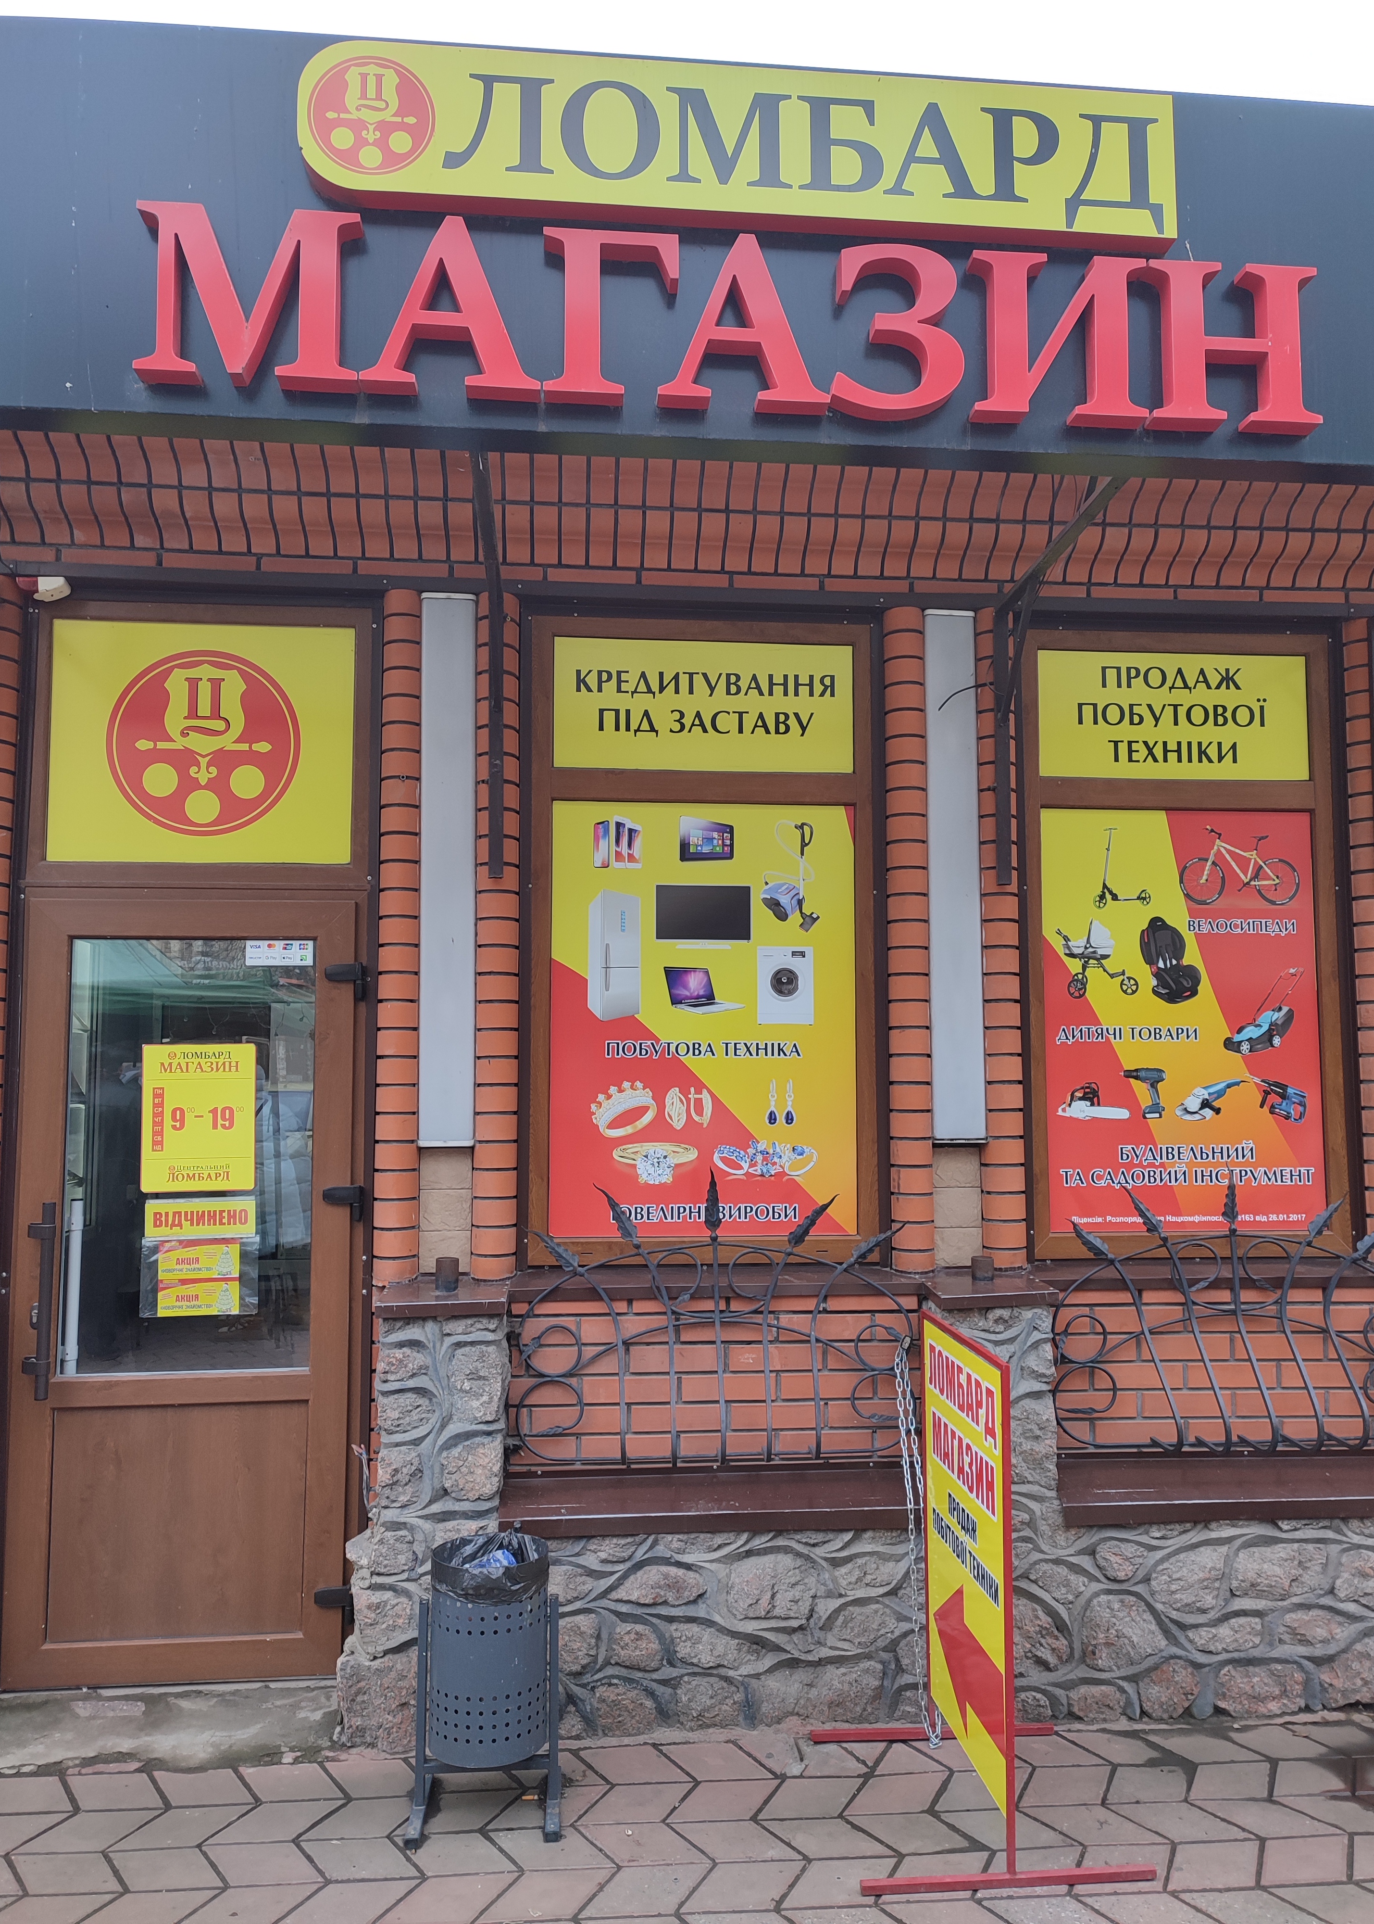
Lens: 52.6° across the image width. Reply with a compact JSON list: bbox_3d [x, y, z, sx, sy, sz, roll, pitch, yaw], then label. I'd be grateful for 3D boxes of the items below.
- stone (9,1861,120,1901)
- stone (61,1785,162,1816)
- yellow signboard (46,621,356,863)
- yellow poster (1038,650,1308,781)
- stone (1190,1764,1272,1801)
[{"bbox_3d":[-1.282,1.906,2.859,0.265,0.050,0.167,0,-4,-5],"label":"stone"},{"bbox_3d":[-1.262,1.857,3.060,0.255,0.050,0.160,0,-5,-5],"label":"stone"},{"bbox_3d":[-1.309,-0.591,3.760,0.801,0.651,0.020,0,-5,-5],"label":"yellow signboard"},{"bbox_3d":[1.427,-0.718,4.064,0.814,0.374,0.020,0,-4,-5],"label":"yellow poster"},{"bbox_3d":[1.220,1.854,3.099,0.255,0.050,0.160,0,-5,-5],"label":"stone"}]

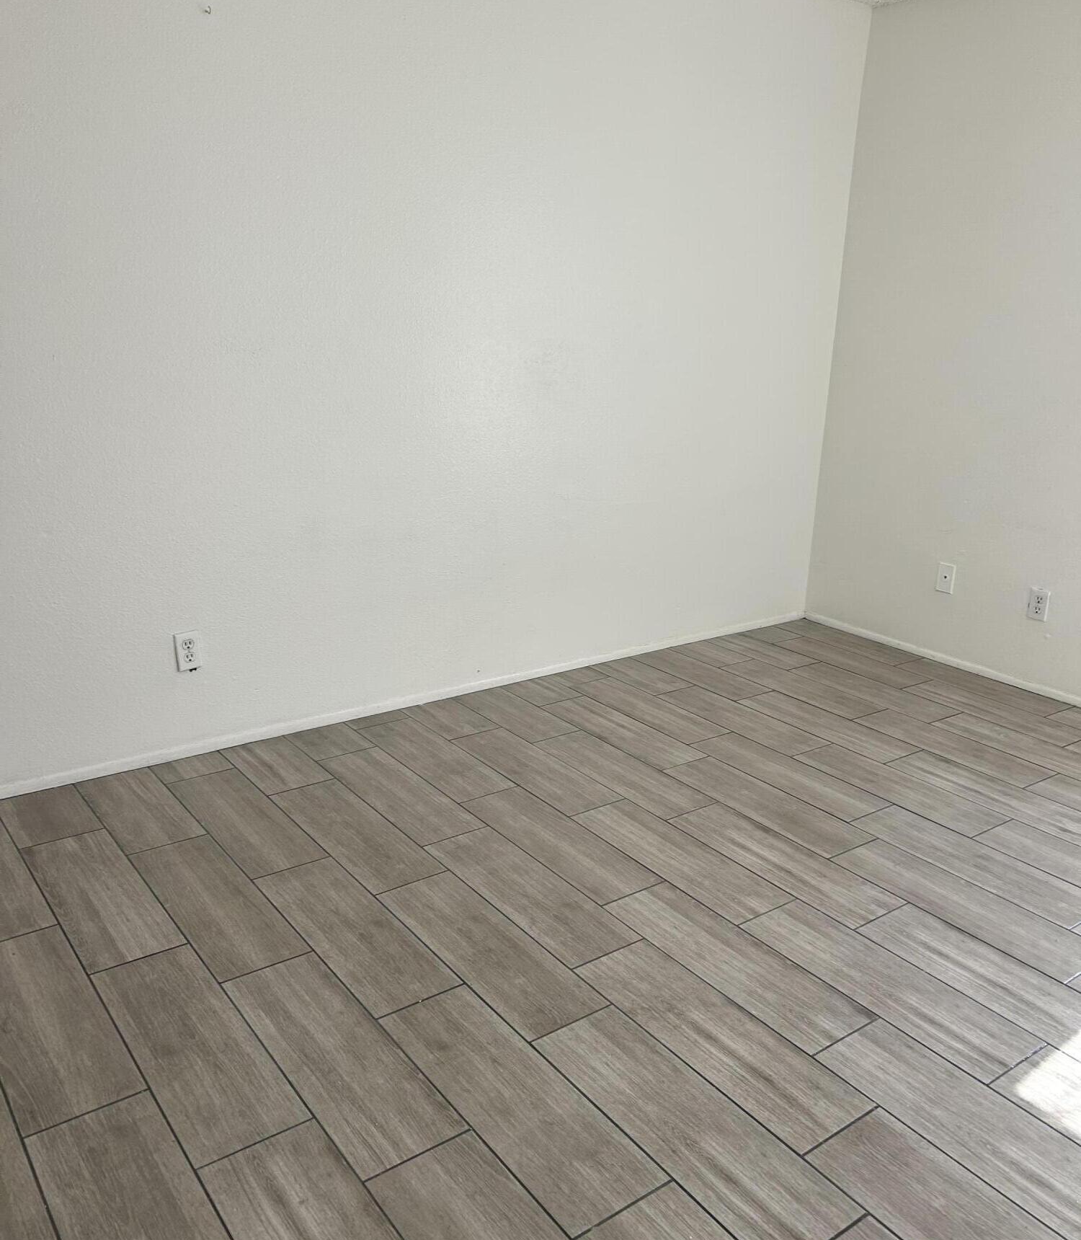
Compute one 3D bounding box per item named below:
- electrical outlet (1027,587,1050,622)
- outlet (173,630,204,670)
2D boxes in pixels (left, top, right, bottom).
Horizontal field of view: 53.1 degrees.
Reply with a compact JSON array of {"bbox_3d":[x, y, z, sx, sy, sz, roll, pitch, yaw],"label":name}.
[{"bbox_3d":[1.803,-0.057,3.928,0.010,0.115,0.071,-11,21,-35],"label":"electrical outlet"},{"bbox_3d":[-1.020,0.090,3.138,0.071,0.115,0.010,-11,21,-35],"label":"outlet"}]

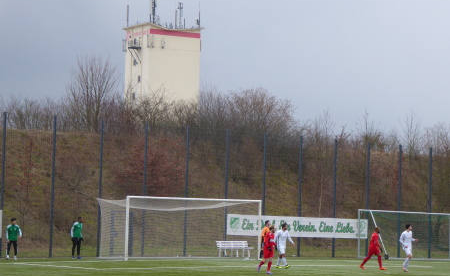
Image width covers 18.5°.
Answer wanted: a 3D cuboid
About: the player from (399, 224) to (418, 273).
[{"bbox_3d":[7.047,4.224,52.800,0.680,1.820,0.520,-1,-4,35],"label":"player"}]

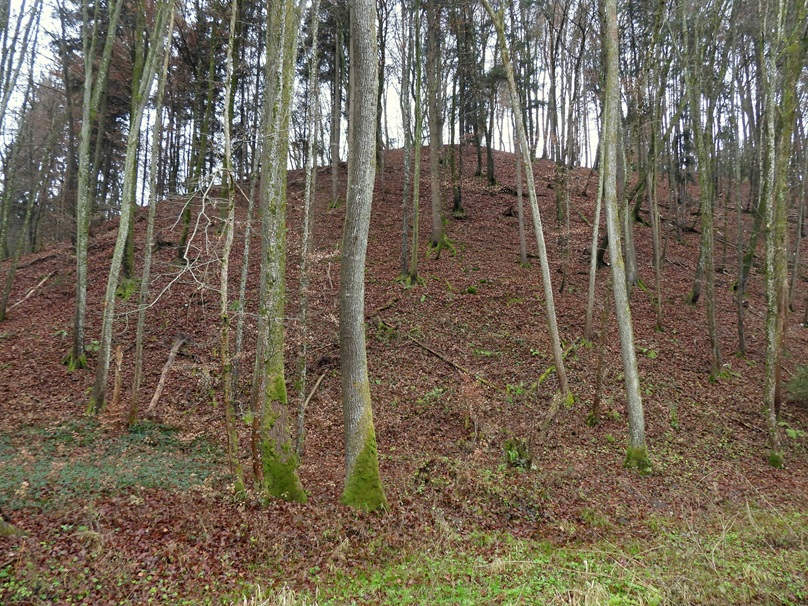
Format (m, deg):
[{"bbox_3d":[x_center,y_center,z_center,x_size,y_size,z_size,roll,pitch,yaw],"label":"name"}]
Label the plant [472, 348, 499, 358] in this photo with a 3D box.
[{"bbox_3d":[1.696,1.044,11.744,0.520,0.160,0.320,0,-7,0],"label":"plant"}]

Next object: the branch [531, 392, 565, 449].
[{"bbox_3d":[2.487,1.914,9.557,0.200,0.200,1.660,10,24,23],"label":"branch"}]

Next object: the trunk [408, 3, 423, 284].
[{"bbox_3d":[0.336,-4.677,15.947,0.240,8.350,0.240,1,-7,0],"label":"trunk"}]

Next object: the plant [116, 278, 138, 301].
[{"bbox_3d":[-8.150,-0.344,16.612,0.600,0.550,0.500,0,-7,0],"label":"plant"}]

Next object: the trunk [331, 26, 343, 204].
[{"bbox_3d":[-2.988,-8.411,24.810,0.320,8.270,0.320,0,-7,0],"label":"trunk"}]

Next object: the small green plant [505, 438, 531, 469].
[{"bbox_3d":[1.810,2.412,9.053,0.410,0.420,0.360,0,-7,0],"label":"small green plant"}]

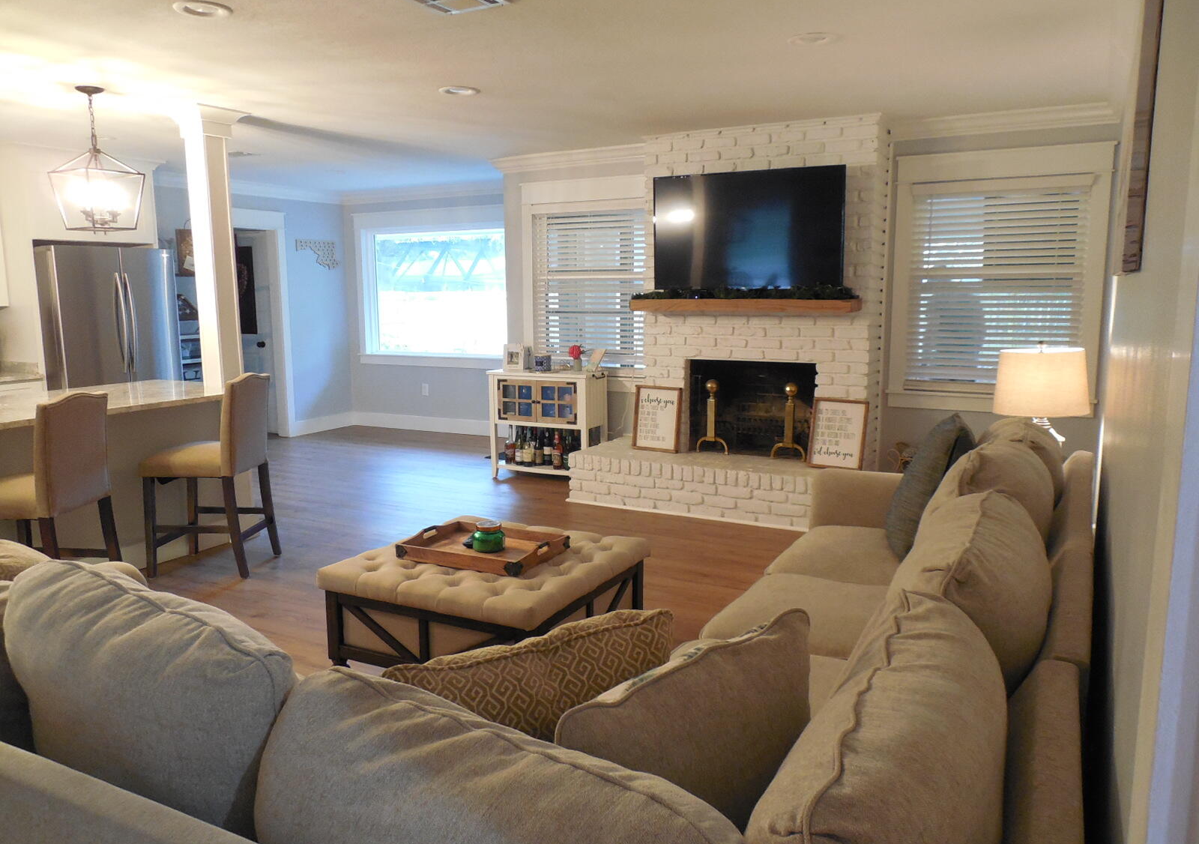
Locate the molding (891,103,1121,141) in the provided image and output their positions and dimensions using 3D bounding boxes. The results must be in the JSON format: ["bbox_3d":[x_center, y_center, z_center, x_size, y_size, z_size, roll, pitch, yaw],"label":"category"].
[{"bbox_3d":[2.312,-1.724,5.011,1.230,0.102,0.120,4,10,28],"label":"molding"}]

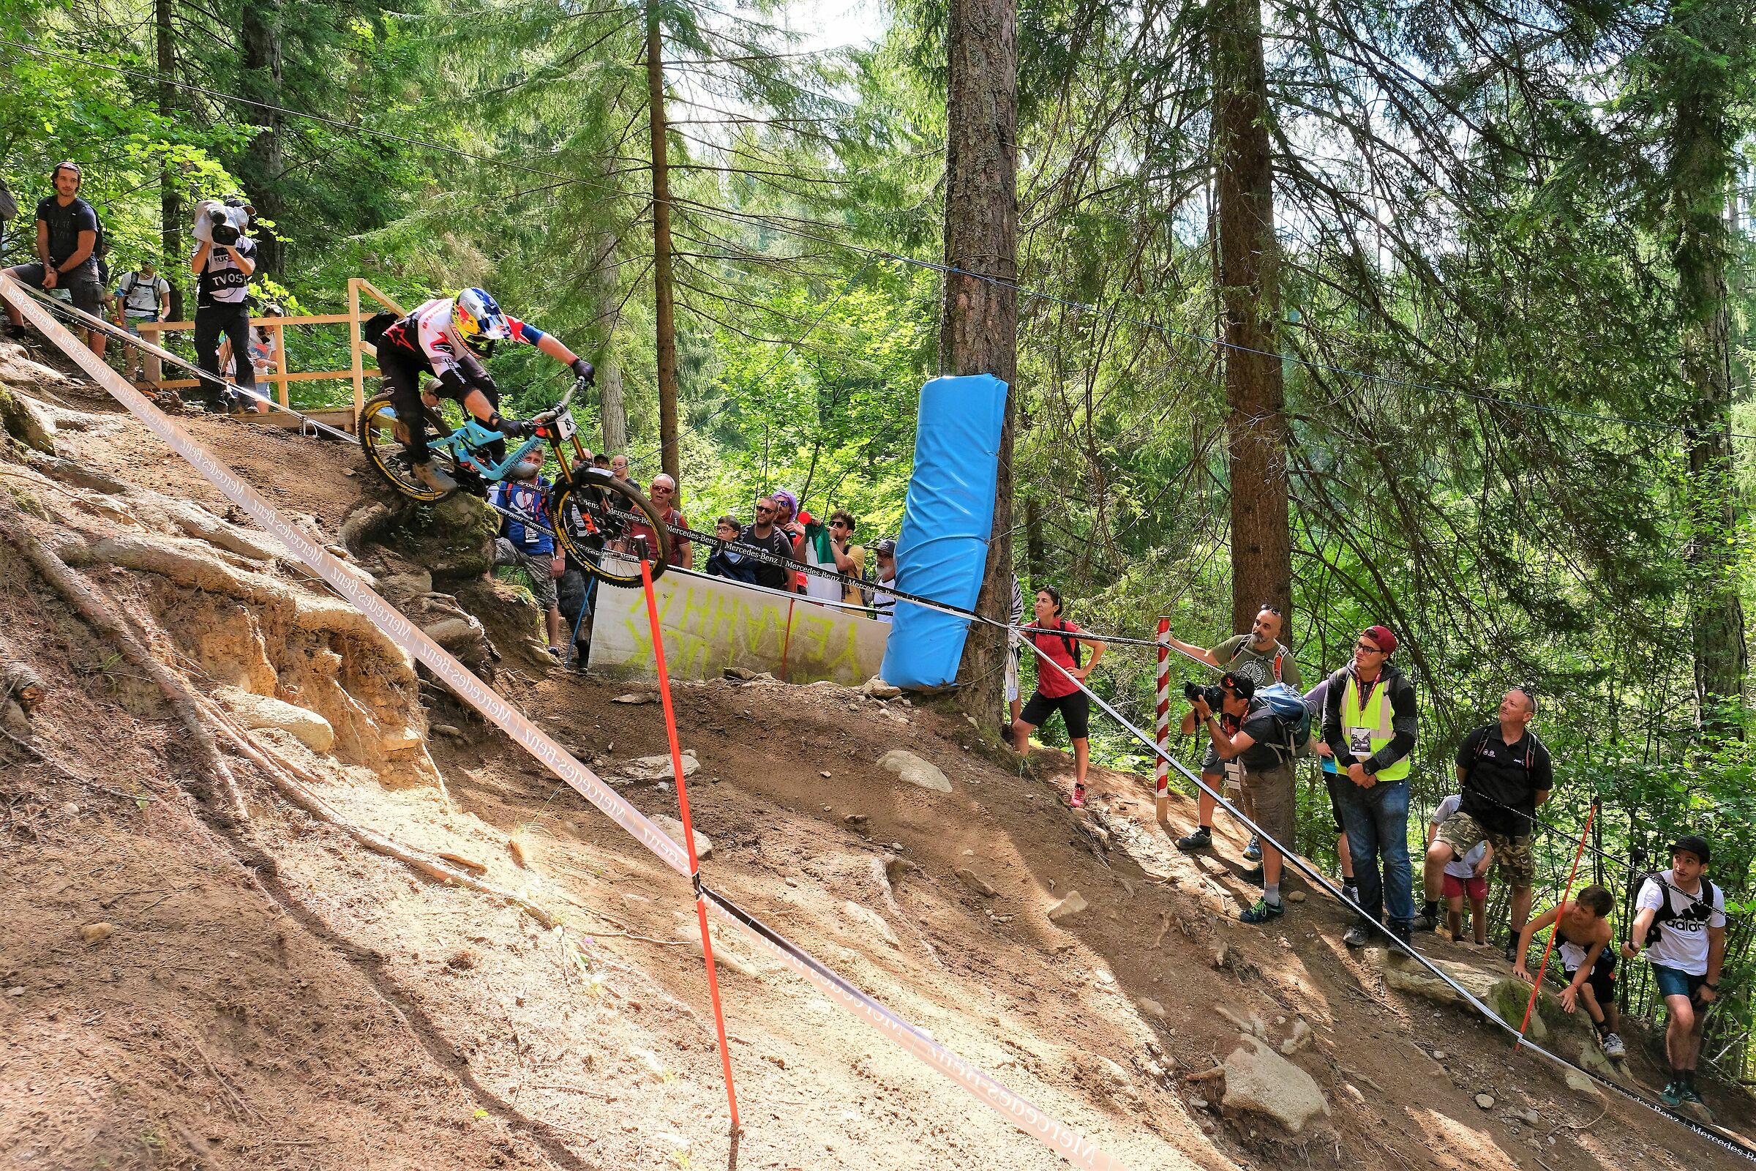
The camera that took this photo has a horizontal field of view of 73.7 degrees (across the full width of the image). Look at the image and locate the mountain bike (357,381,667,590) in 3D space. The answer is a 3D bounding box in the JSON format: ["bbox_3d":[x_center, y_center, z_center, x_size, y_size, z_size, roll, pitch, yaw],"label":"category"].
[{"bbox_3d":[-2.003,-0.662,6.372,1.950,1.060,0.780,22,38,10],"label":"mountain bike"}]

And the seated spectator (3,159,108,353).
[{"bbox_3d":[-6.448,-2.493,9.200,0.660,1.570,0.520,-2,1,-23],"label":"seated spectator"}]

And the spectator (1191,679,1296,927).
[{"bbox_3d":[2.130,1.211,6.800,0.600,1.430,0.490,-2,1,-12],"label":"spectator"}]

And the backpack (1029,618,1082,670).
[{"bbox_3d":[1.374,0.443,8.780,0.320,0.420,0.250,-1,-2,30],"label":"backpack"}]

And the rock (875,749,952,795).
[{"bbox_3d":[0.184,0.965,6.100,0.360,0.150,0.230,10,7,-17],"label":"rock"}]

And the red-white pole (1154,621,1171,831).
[{"bbox_3d":[1.909,0.920,7.850,0.085,1.430,0.085,1,-1,0],"label":"red-white pole"}]

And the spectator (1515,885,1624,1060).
[{"bbox_3d":[4.198,2.331,7.100,0.580,1.000,0.620,-2,-2,41],"label":"spectator"}]

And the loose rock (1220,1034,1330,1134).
[{"bbox_3d":[1.656,2.085,4.900,0.410,0.270,0.330,10,7,-17],"label":"loose rock"}]

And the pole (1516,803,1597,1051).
[{"bbox_3d":[3.740,1.879,6.450,0.035,1.420,0.035,18,2,29],"label":"pole"}]

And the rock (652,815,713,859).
[{"bbox_3d":[-0.770,0.989,4.600,0.220,0.120,0.170,10,7,-17],"label":"rock"}]

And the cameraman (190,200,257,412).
[{"bbox_3d":[-5.450,-2.343,9.750,0.580,1.780,0.650,1,-2,-37],"label":"cameraman"}]

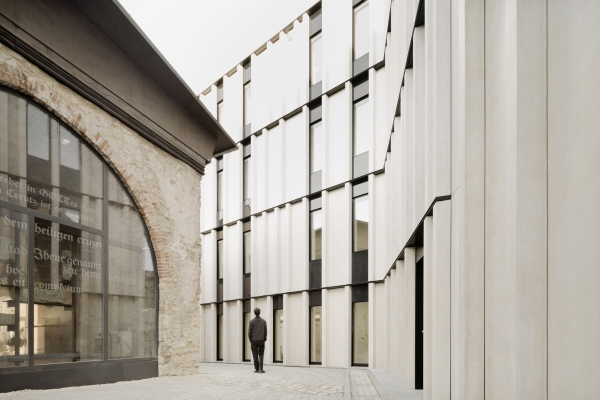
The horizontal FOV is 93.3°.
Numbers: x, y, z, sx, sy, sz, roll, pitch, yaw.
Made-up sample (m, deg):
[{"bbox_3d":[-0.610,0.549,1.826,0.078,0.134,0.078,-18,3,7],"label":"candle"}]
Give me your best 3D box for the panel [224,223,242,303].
[{"bbox_3d":[-2.766,2.602,12.073,1.130,3.357,0.200,0,0,33],"label":"panel"}]

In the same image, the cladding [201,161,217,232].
[{"bbox_3d":[-4.099,-0.208,12.951,1.140,3.330,0.200,0,0,33],"label":"cladding"}]

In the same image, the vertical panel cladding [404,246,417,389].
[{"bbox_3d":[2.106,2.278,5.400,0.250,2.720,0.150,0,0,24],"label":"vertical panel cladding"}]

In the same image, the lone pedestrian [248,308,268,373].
[{"bbox_3d":[-1.119,3.744,7.550,0.500,1.730,0.320,0,0,-6],"label":"lone pedestrian"}]

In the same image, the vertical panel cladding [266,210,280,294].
[{"bbox_3d":[-0.965,1.974,10.884,0.694,3.366,0.200,0,0,33],"label":"vertical panel cladding"}]

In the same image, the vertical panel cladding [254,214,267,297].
[{"bbox_3d":[-1.645,2.233,11.504,0.750,3.300,0.180,0,0,34],"label":"vertical panel cladding"}]

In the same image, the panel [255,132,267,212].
[{"bbox_3d":[-1.600,-1.134,11.474,0.660,3.300,0.180,0,0,34],"label":"panel"}]

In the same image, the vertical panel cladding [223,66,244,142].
[{"bbox_3d":[-3.016,-4.233,12.657,1.237,3.076,0.180,0,0,33],"label":"vertical panel cladding"}]

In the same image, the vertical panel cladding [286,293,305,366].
[{"bbox_3d":[-0.078,4.656,10.299,0.991,2.732,0.200,0,0,33],"label":"vertical panel cladding"}]

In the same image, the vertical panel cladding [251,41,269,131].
[{"bbox_3d":[-1.552,-4.345,11.272,0.914,3.293,0.200,0,0,33],"label":"vertical panel cladding"}]

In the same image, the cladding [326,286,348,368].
[{"bbox_3d":[1.301,4.401,9.836,0.860,2.815,0.180,0,0,33],"label":"cladding"}]

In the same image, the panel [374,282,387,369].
[{"bbox_3d":[2.551,4.001,9.013,0.401,2.775,0.150,0,0,33],"label":"panel"}]

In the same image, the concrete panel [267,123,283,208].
[{"bbox_3d":[-1.028,-1.342,11.347,0.816,3.227,0.150,0,0,33],"label":"concrete panel"}]

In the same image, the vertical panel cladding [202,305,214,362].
[{"bbox_3d":[-4.096,6.048,12.950,1.002,2.734,0.200,0,0,33],"label":"vertical panel cladding"}]

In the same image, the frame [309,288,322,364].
[{"bbox_3d":[0.581,4.737,10.526,0.579,2.767,0.120,0,0,33],"label":"frame"}]

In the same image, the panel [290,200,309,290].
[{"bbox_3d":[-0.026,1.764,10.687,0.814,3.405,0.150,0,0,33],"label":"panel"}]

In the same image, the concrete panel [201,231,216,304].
[{"bbox_3d":[-4.099,3.066,12.951,1.140,3.350,0.200,0,0,33],"label":"concrete panel"}]

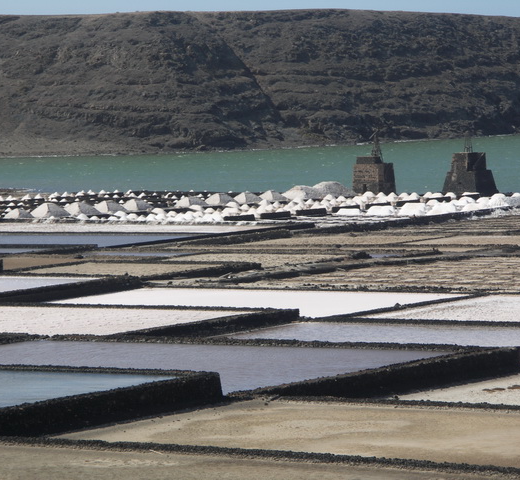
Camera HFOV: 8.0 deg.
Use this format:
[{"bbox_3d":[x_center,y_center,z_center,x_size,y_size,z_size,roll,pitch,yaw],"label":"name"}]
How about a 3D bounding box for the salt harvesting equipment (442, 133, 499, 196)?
[{"bbox_3d":[37.344,-13.306,656.000,7.200,11.700,7.200,3,4,37],"label":"salt harvesting equipment"}]

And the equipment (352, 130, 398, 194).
[{"bbox_3d":[20.437,-13.779,660.000,5.750,11.600,5.750,2,4,32],"label":"equipment"}]

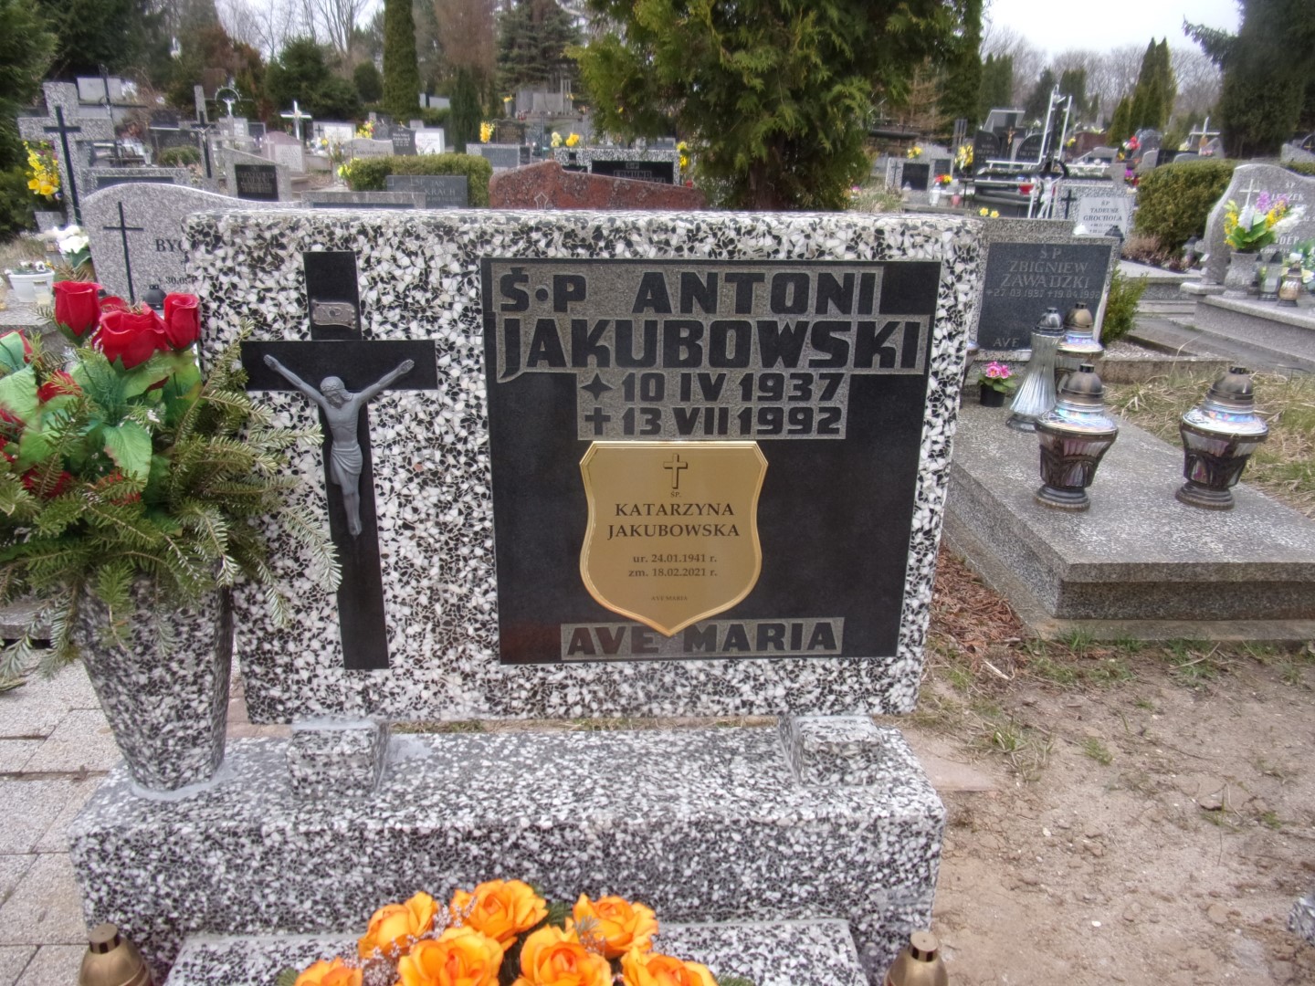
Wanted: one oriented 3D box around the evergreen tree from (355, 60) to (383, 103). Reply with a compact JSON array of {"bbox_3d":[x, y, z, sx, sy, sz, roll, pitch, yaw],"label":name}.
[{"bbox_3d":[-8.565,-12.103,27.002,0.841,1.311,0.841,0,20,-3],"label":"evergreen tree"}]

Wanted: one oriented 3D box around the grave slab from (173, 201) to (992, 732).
[{"bbox_3d":[-0.074,-0.017,1.000,0.761,0.553,0.080,0,18,-3],"label":"grave slab"}]

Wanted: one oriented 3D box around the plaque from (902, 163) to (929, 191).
[{"bbox_3d":[3.397,-4.157,12.000,0.377,0.332,0.025,0,20,-3],"label":"plaque"}]

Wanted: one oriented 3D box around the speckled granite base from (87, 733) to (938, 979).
[{"bbox_3d":[-0.144,0.406,1.015,0.870,0.220,0.153,0,20,-3],"label":"speckled granite base"}]

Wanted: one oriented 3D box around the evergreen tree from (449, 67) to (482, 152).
[{"bbox_3d":[-4.004,-7.963,19.004,0.658,1.702,0.658,0,20,-3],"label":"evergreen tree"}]

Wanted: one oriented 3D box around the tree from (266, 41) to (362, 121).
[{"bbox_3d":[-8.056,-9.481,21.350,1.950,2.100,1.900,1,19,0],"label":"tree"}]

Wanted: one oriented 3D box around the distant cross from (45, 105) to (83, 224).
[{"bbox_3d":[-3.486,-1.931,5.410,0.215,0.660,0.030,2,19,1],"label":"distant cross"}]

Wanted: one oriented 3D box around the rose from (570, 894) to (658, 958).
[{"bbox_3d":[-0.038,0.379,0.800,0.079,0.053,0.070,0,20,-3],"label":"rose"}]

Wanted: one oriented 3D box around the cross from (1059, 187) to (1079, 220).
[{"bbox_3d":[3.299,-2.290,7.347,0.123,0.280,0.025,0,20,-3],"label":"cross"}]

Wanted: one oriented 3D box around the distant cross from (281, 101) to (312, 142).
[{"bbox_3d":[-6.545,-6.704,16.501,0.567,0.769,0.070,0,20,-3],"label":"distant cross"}]

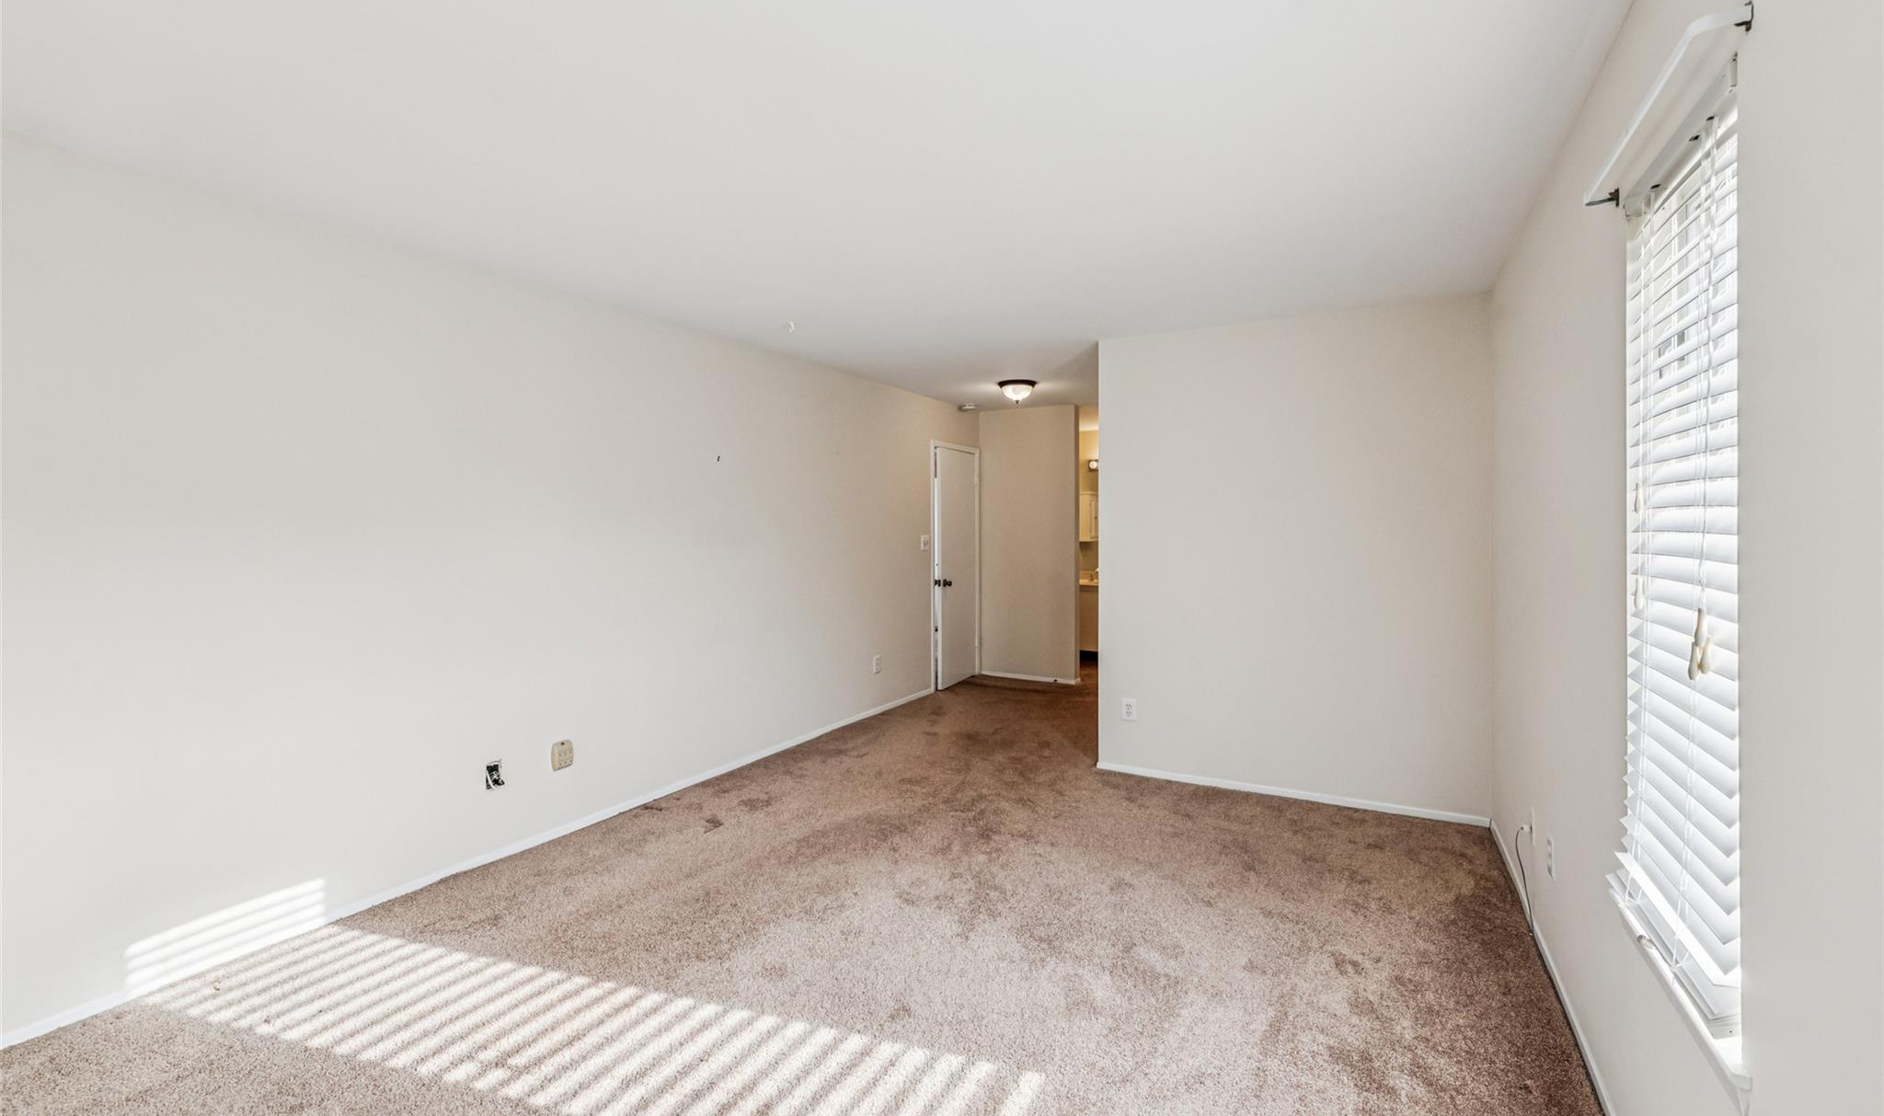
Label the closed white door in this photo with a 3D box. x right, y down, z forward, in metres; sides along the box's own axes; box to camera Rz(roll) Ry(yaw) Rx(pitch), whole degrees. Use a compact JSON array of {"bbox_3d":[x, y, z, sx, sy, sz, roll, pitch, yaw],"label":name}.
[{"bbox_3d":[0.153,0.056,6.470,0.060,2.060,0.800,1,2,28],"label":"closed white door"}]

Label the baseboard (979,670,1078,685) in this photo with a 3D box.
[{"bbox_3d":[0.790,1.084,6.620,0.940,0.048,0.016,1,2,27],"label":"baseboard"}]

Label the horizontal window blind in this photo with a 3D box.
[{"bbox_3d":[1.318,-0.005,1.300,0.070,1.430,0.560,1,2,31],"label":"horizontal window blind"}]

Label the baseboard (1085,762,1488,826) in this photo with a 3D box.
[{"bbox_3d":[1.685,1.193,3.750,1.815,0.048,0.016,1,2,29],"label":"baseboard"}]

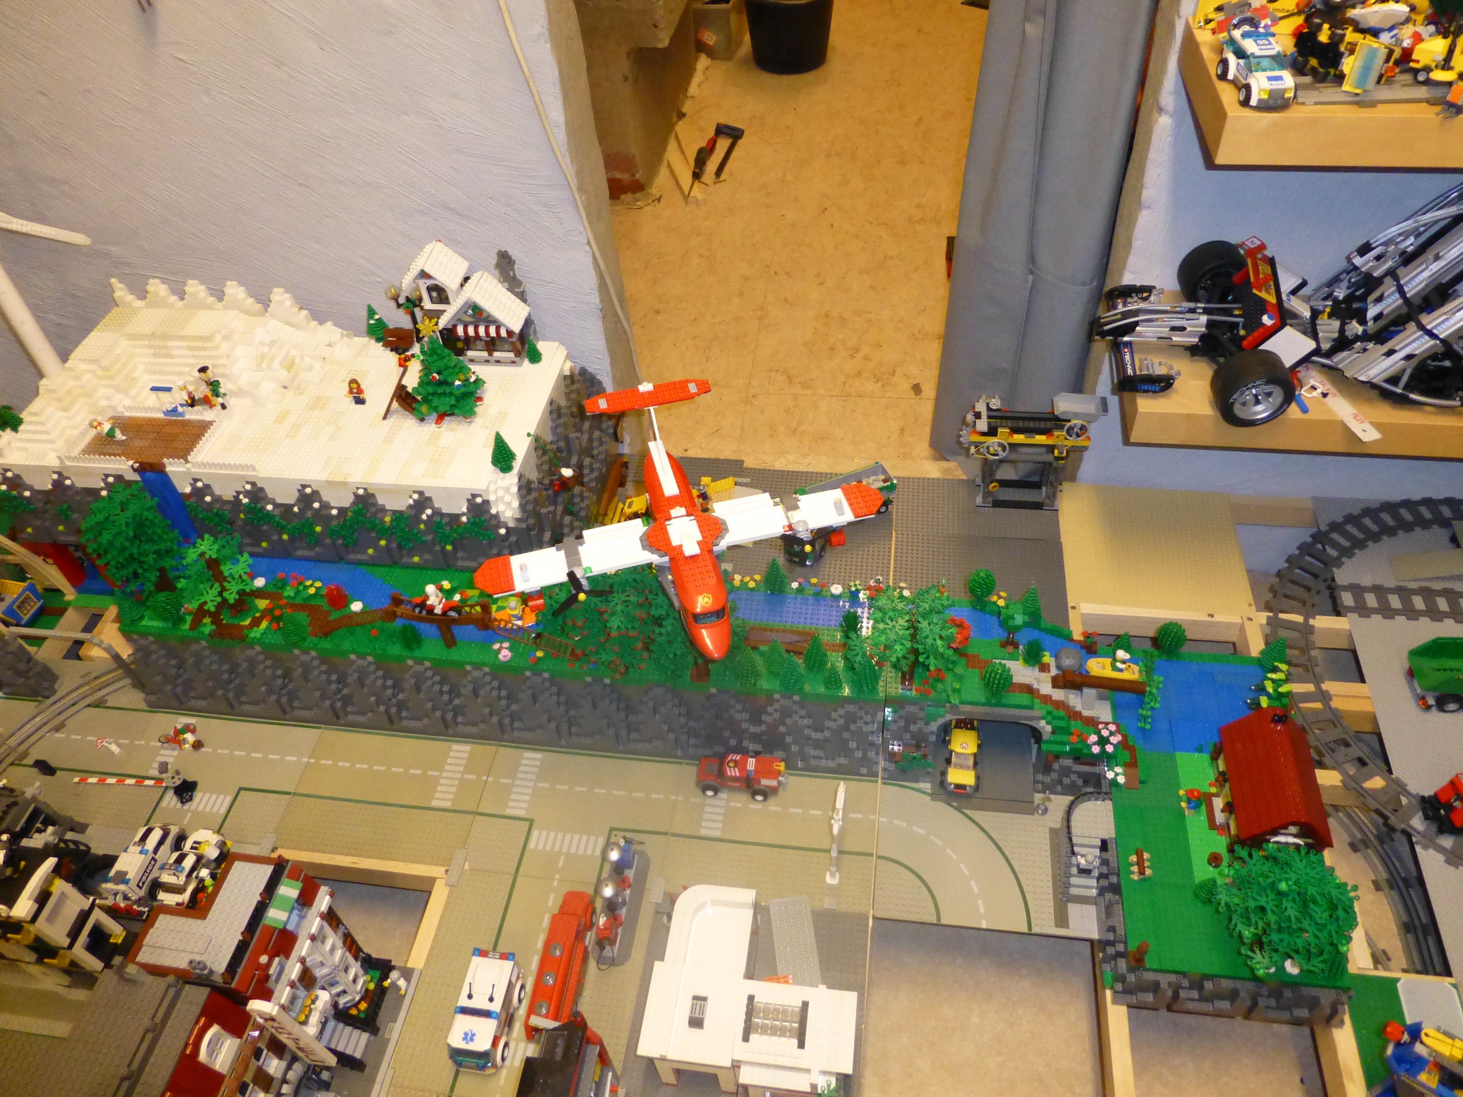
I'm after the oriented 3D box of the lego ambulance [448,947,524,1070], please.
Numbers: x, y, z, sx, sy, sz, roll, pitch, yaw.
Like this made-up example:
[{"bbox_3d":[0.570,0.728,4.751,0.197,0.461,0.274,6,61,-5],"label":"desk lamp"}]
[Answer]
[{"bbox_3d":[-0.272,0.510,1.114,0.065,0.060,0.115,3,47,6],"label":"lego ambulance"}]

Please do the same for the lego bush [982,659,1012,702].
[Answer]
[{"bbox_3d":[0.313,0.156,1.198,0.035,0.063,0.035,4,48,8],"label":"lego bush"}]

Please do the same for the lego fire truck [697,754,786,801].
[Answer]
[{"bbox_3d":[0.013,0.291,1.308,0.115,0.049,0.051,4,47,8],"label":"lego fire truck"}]

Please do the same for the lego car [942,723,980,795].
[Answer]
[{"bbox_3d":[0.294,0.253,1.296,0.051,0.062,0.116,4,48,8],"label":"lego car"}]

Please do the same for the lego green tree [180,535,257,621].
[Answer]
[{"bbox_3d":[-0.674,0.044,1.322,0.080,0.116,0.080,4,48,8],"label":"lego green tree"}]

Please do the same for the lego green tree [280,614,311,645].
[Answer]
[{"bbox_3d":[-0.560,0.103,1.308,0.034,0.045,0.034,4,48,8],"label":"lego green tree"}]

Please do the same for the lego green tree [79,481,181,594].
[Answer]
[{"bbox_3d":[-0.781,-0.002,1.334,0.125,0.175,0.125,4,47,7],"label":"lego green tree"}]

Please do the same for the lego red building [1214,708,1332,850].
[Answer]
[{"bbox_3d":[0.622,0.276,1.168,0.097,0.101,0.145,4,47,7],"label":"lego red building"}]

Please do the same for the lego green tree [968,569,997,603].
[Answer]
[{"bbox_3d":[0.320,0.051,1.295,0.035,0.062,0.035,4,48,8],"label":"lego green tree"}]

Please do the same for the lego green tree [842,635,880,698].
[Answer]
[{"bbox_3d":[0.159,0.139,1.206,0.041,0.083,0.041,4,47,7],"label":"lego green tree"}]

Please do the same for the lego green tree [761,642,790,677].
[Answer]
[{"bbox_3d":[0.052,0.129,1.236,0.035,0.062,0.035,4,47,7],"label":"lego green tree"}]

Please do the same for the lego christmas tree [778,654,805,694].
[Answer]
[{"bbox_3d":[0.072,0.148,1.224,0.032,0.063,0.032,4,48,8],"label":"lego christmas tree"}]

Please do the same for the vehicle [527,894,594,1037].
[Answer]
[{"bbox_3d":[-0.192,0.469,1.153,0.049,0.055,0.166,4,48,8],"label":"vehicle"}]

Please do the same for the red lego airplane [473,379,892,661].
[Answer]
[{"bbox_3d":[-0.056,-0.028,1.097,0.447,0.130,0.325,-12,50,-10],"label":"red lego airplane"}]

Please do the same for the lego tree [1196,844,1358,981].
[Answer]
[{"bbox_3d":[0.560,0.377,1.037,0.126,0.132,0.126,4,48,8],"label":"lego tree"}]

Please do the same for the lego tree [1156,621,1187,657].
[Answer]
[{"bbox_3d":[0.573,0.119,1.322,0.035,0.060,0.035,4,48,8],"label":"lego tree"}]

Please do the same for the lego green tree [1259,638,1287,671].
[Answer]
[{"bbox_3d":[0.701,0.134,1.300,0.032,0.061,0.032,4,48,8],"label":"lego green tree"}]

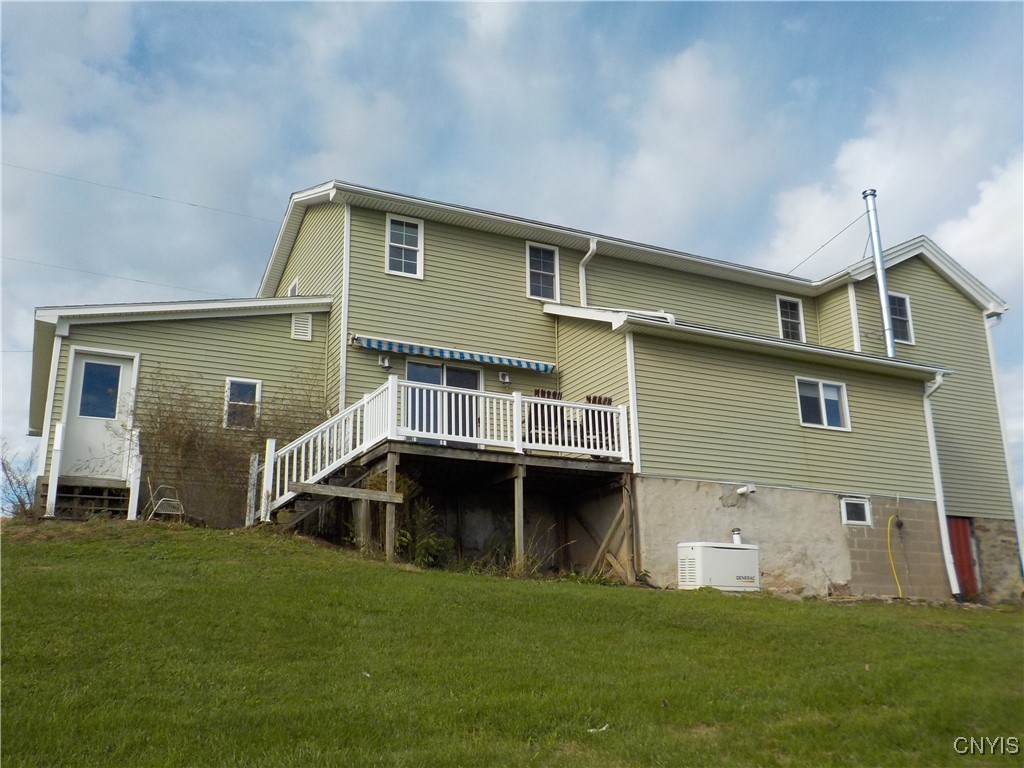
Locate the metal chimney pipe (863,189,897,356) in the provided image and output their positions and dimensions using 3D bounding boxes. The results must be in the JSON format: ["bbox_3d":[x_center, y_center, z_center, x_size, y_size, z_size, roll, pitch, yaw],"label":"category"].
[{"bbox_3d":[8.083,-2.433,19.452,0.280,4.040,0.280,7,-18,-26],"label":"metal chimney pipe"}]

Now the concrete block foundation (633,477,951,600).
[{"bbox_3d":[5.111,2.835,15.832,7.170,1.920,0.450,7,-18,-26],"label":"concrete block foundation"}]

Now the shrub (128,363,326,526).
[{"bbox_3d":[-4.458,0.994,14.192,2.940,2.550,1.550,7,-18,-26],"label":"shrub"}]

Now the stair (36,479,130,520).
[{"bbox_3d":[-6.395,1.724,13.344,1.260,0.700,1.000,7,-18,-26],"label":"stair"}]

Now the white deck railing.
[{"bbox_3d":[-0.859,1.136,13.732,5.640,2.040,1.300,7,-18,-26],"label":"white deck railing"}]

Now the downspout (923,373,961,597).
[{"bbox_3d":[8.560,1.914,17.358,0.160,4.320,0.510,7,-18,-26],"label":"downspout"}]

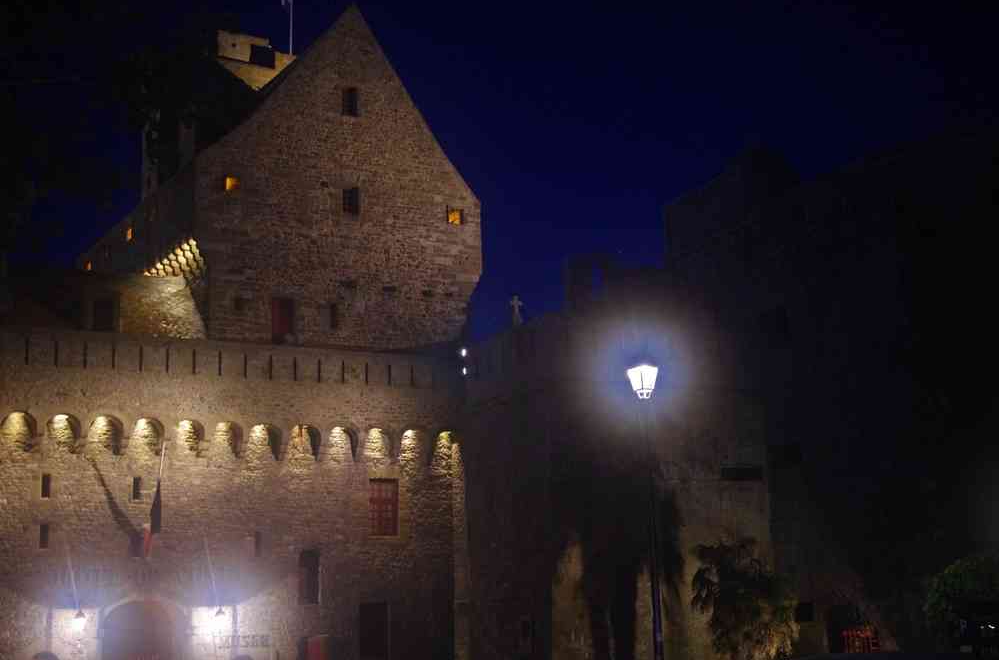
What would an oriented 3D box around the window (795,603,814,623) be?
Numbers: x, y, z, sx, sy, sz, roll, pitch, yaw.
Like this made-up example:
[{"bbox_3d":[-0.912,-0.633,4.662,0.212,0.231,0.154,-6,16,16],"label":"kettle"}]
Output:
[{"bbox_3d":[10.991,10.181,46.000,0.590,0.753,0.250,2,-14,-15],"label":"window"}]

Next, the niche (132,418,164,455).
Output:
[{"bbox_3d":[-11.401,3.464,41.461,0.886,1.124,0.550,5,-15,-24],"label":"niche"}]

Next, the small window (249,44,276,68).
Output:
[{"bbox_3d":[-12.143,-14.064,65.411,1.345,0.905,0.400,5,-16,-26],"label":"small window"}]

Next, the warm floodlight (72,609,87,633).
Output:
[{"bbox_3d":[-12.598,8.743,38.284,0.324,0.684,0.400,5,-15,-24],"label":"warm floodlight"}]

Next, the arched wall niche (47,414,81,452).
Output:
[{"bbox_3d":[-14.223,3.381,41.642,0.920,1.203,0.500,5,-16,-26],"label":"arched wall niche"}]

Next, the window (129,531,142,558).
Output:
[{"bbox_3d":[-11.640,6.860,40.816,0.367,0.800,0.250,5,-15,-24],"label":"window"}]

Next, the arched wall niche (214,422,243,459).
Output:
[{"bbox_3d":[-9.355,3.819,44.067,0.865,1.210,0.500,5,-16,-26],"label":"arched wall niche"}]

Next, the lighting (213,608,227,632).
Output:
[{"bbox_3d":[-9.113,9.422,41.542,0.354,0.742,0.354,5,-16,-26],"label":"lighting"}]

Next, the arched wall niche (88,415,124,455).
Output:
[{"bbox_3d":[-12.599,3.387,40.923,0.990,1.168,0.550,5,-15,-24],"label":"arched wall niche"}]

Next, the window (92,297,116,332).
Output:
[{"bbox_3d":[-16.090,-0.630,52.000,0.854,1.301,0.250,5,-15,-24],"label":"window"}]

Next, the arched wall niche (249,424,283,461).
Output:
[{"bbox_3d":[-8.183,3.940,44.647,0.983,1.215,0.500,5,-16,-26],"label":"arched wall niche"}]

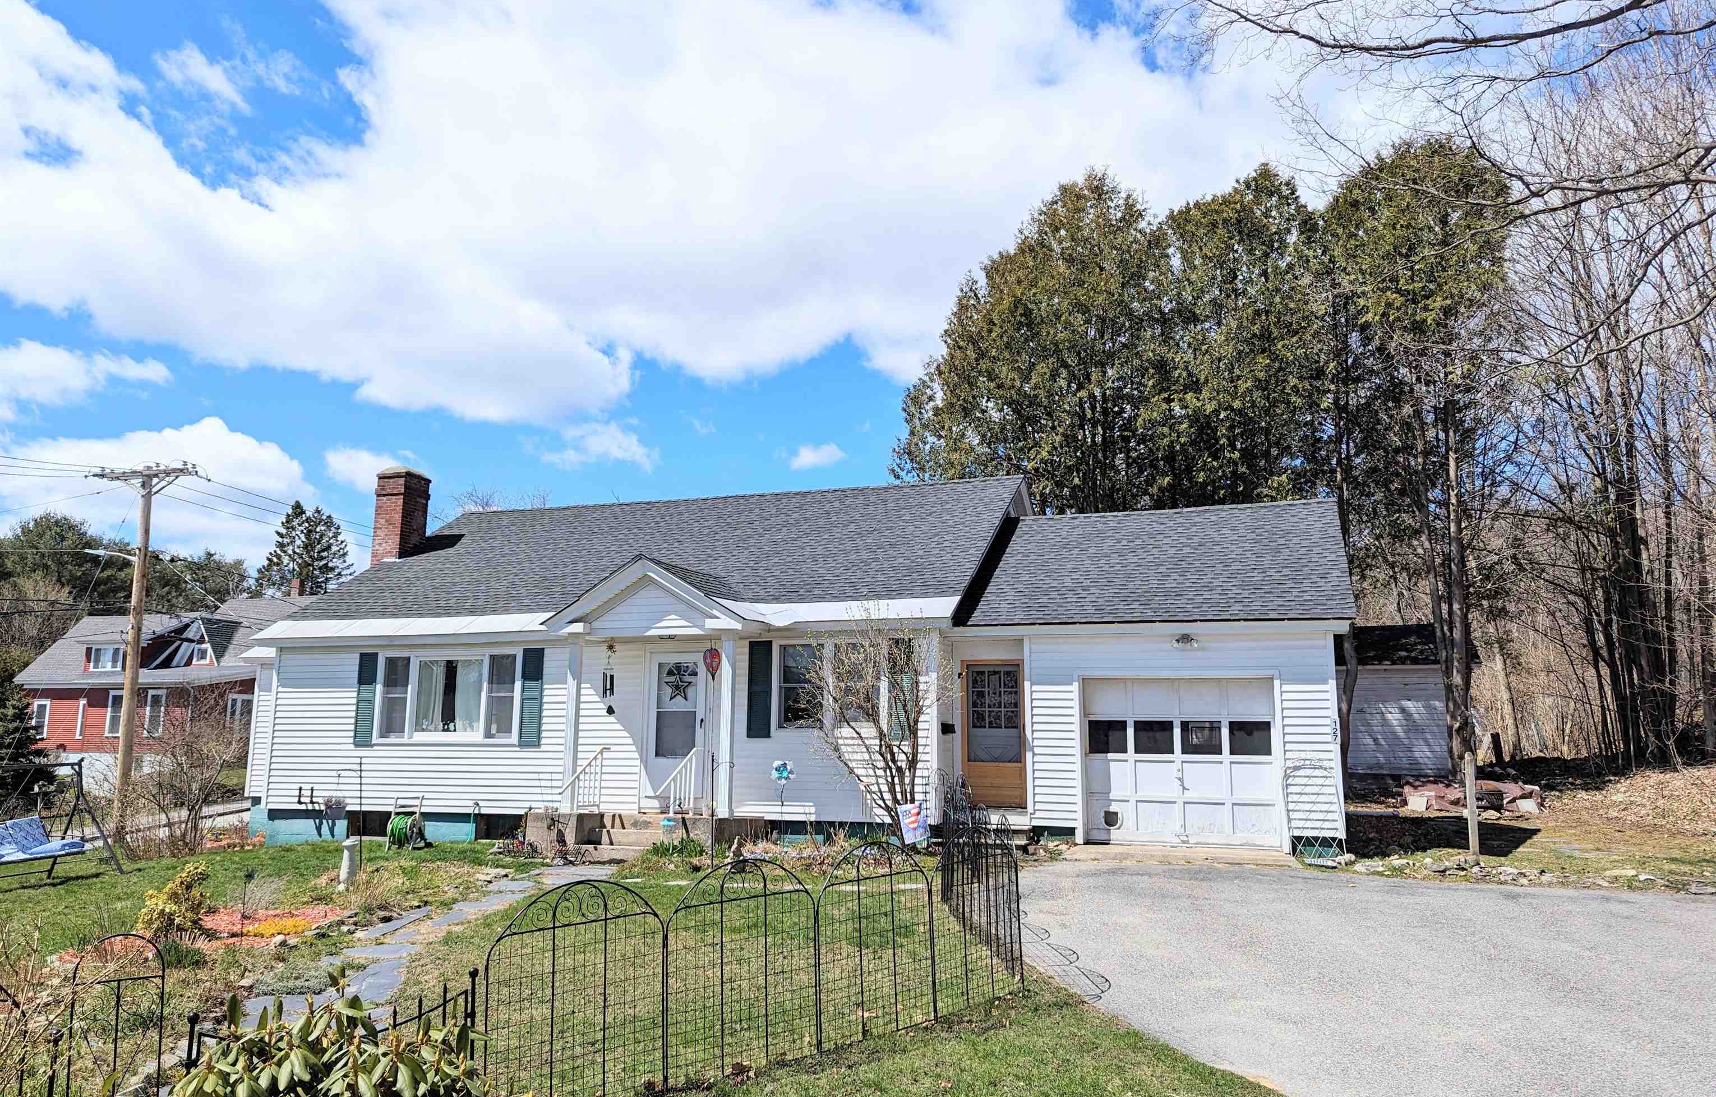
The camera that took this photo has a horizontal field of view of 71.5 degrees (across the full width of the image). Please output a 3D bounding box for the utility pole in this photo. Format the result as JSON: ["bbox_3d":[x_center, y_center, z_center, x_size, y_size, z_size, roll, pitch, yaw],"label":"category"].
[{"bbox_3d":[-18.190,2.504,29.806,2.550,9.582,0.700,-1,-10,8],"label":"utility pole"}]

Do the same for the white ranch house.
[{"bbox_3d":[-1.693,1.714,21.116,19.000,6.600,10.200,-3,-10,19],"label":"white ranch house"}]

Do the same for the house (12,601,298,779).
[{"bbox_3d":[-27.214,5.948,50.645,12.256,7.913,9.457,-2,-10,12],"label":"house"}]

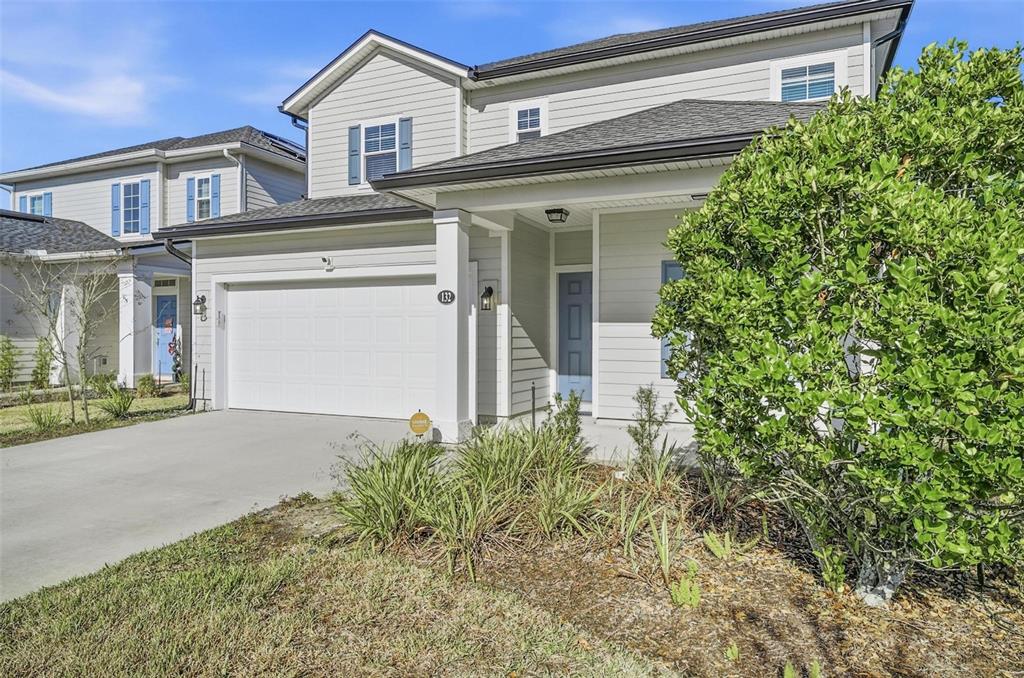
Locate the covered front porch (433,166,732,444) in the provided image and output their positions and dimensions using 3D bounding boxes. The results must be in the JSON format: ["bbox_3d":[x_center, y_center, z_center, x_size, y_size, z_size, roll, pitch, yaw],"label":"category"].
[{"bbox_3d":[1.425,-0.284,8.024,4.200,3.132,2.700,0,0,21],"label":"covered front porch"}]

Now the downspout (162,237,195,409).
[{"bbox_3d":[-6.133,-0.250,11.112,0.100,3.140,0.520,0,0,21],"label":"downspout"}]

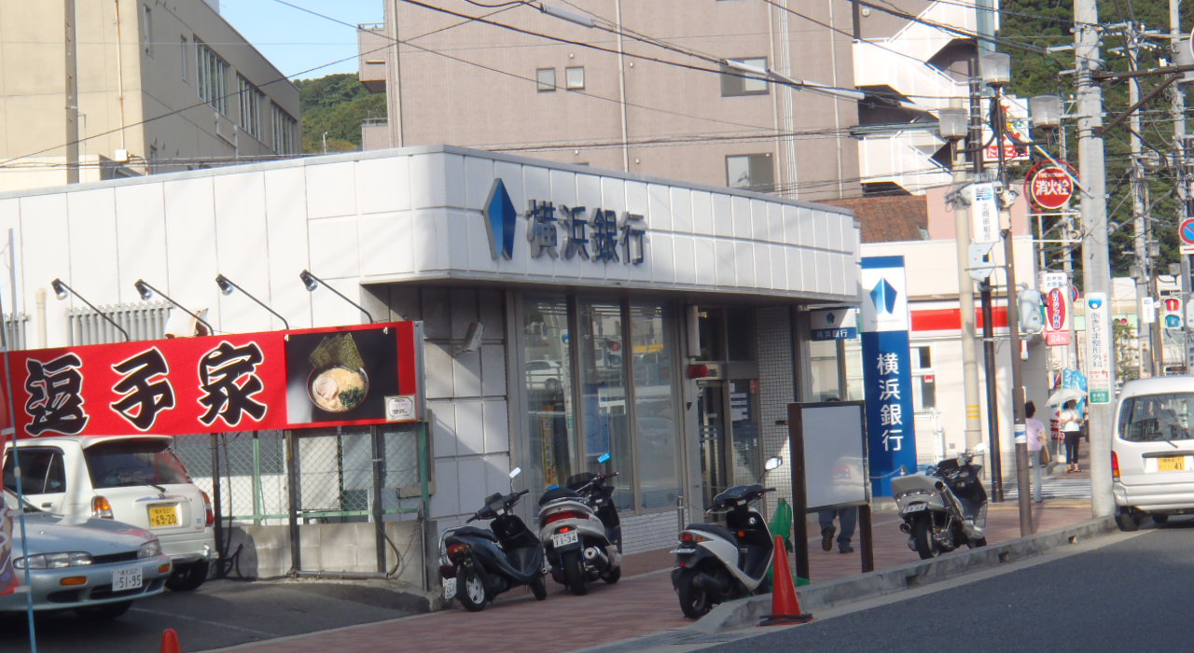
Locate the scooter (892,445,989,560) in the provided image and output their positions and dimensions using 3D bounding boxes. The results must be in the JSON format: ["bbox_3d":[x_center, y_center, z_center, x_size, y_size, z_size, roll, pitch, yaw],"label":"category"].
[{"bbox_3d":[3.587,1.809,23.014,0.680,1.110,2.100,-4,-2,29],"label":"scooter"}]

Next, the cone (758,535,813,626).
[{"bbox_3d":[1.524,2.064,18.313,0.380,0.700,0.380,-4,-2,20],"label":"cone"}]

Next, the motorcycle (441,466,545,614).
[{"bbox_3d":[-0.908,1.907,20.105,0.630,1.170,1.720,-4,-2,28],"label":"motorcycle"}]

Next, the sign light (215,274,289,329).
[{"bbox_3d":[-3.169,-0.219,20.727,0.130,0.510,1.136,-4,-2,26],"label":"sign light"}]

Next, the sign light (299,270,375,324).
[{"bbox_3d":[-2.342,-0.262,20.290,0.130,0.484,1.195,-4,-2,26],"label":"sign light"}]

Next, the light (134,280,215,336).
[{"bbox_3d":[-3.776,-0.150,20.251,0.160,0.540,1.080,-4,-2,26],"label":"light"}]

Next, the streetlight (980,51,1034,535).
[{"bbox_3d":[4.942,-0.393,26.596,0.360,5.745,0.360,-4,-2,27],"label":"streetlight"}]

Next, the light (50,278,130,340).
[{"bbox_3d":[-4.856,-0.151,21.564,0.130,0.597,1.112,-4,-2,26],"label":"light"}]

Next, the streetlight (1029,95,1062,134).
[{"bbox_3d":[4.968,-2.337,24.800,0.340,0.430,0.340,-3,-2,0],"label":"streetlight"}]

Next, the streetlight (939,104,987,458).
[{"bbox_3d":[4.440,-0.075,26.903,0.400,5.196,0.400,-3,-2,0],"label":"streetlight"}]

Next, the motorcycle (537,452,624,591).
[{"bbox_3d":[-0.097,1.840,21.047,0.720,1.240,2.000,-3,-2,13],"label":"motorcycle"}]

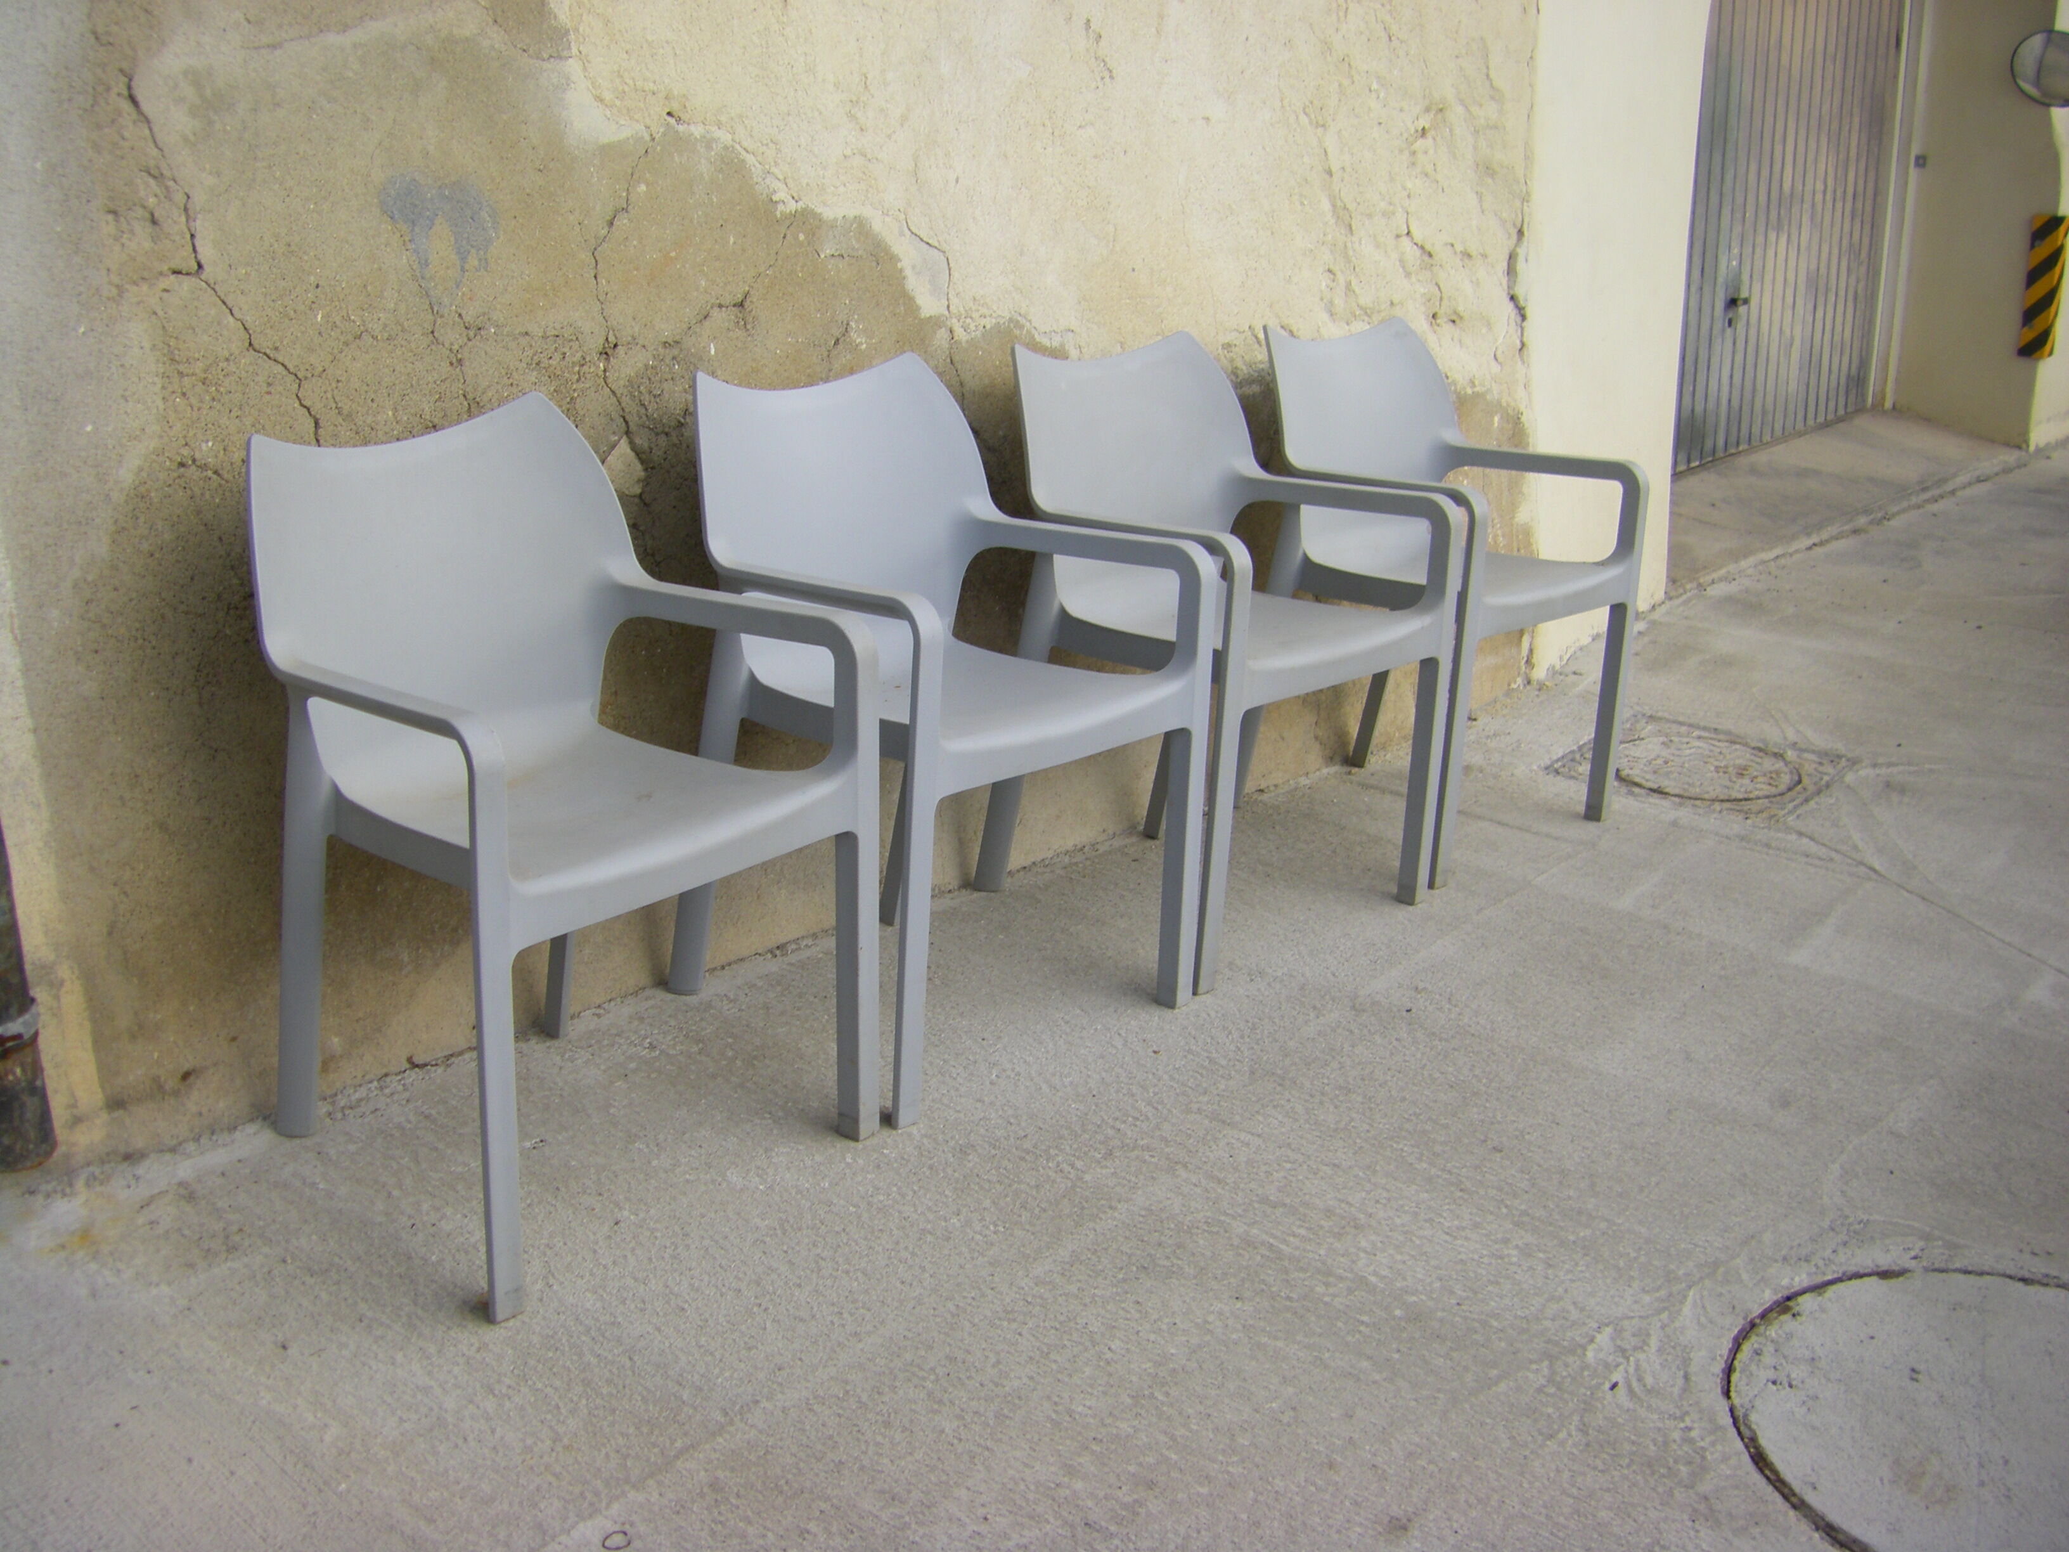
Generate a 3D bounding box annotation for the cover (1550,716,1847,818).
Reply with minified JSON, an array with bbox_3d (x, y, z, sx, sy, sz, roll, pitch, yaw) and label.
[{"bbox_3d":[1.273,-0.015,4.348,0.440,0.030,0.465,15,22,32],"label":"cover"}]

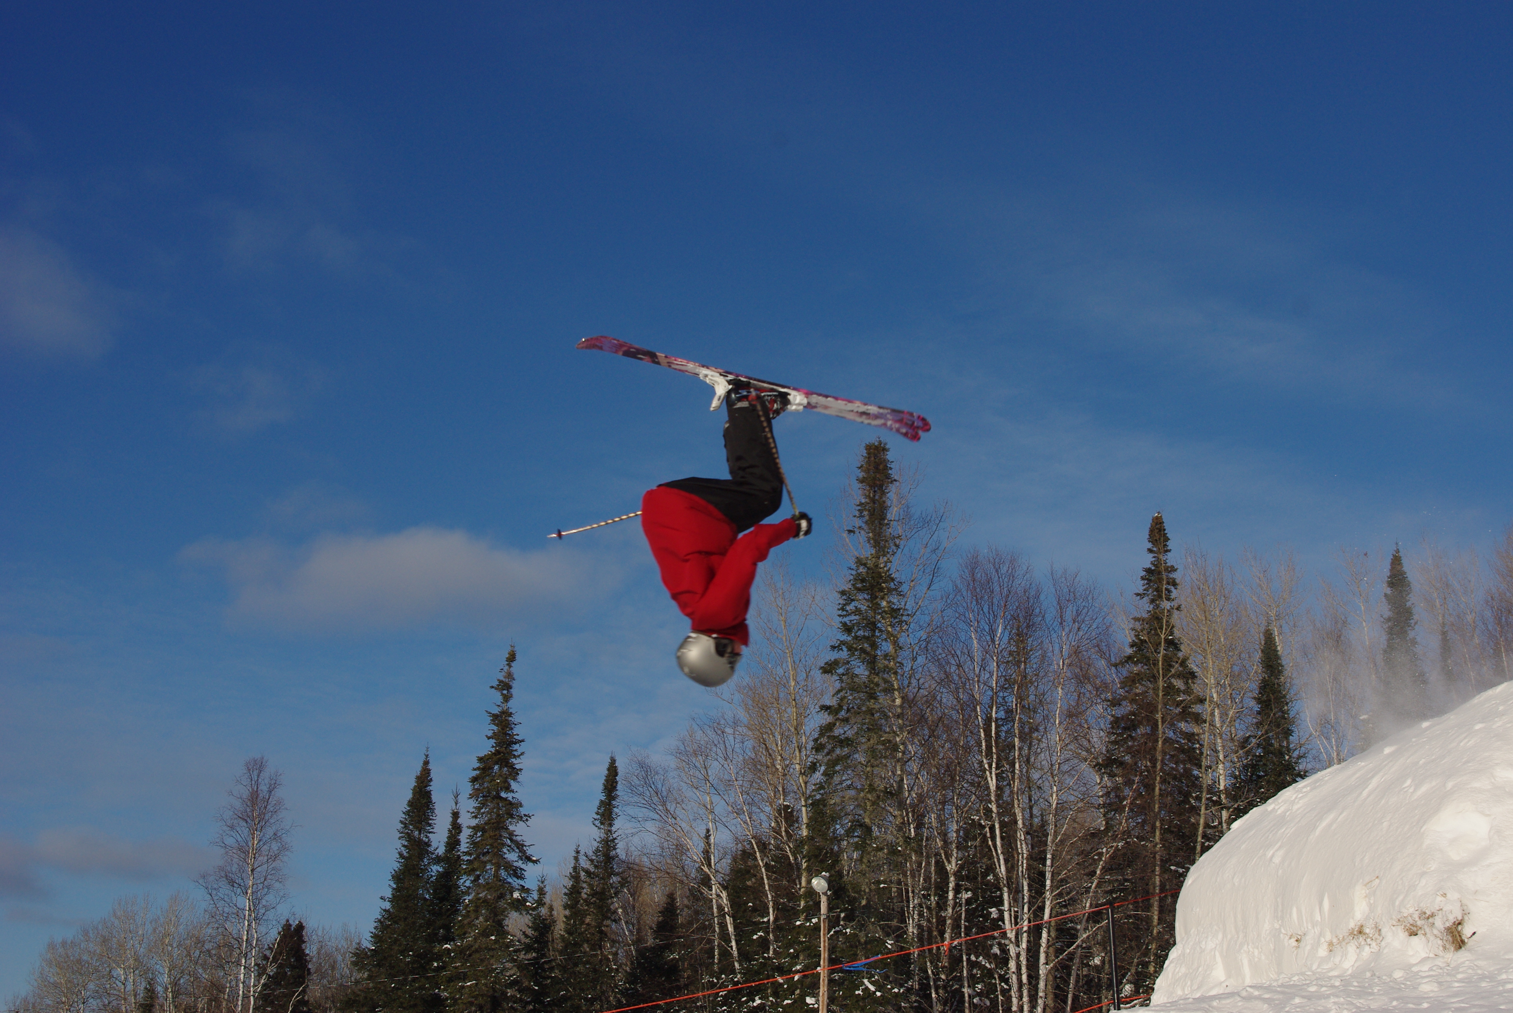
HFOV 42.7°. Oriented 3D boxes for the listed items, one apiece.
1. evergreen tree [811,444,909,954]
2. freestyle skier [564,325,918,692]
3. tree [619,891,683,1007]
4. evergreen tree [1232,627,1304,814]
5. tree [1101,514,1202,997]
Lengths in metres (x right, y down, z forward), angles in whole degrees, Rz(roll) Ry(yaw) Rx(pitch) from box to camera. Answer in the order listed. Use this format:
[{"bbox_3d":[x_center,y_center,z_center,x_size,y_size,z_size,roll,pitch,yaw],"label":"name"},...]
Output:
[{"bbox_3d":[2.267,4.372,41.000,2.400,12.000,2.400,1,-13,0],"label":"evergreen tree"},{"bbox_3d":[-0.173,0.085,8.700,1.660,1.420,0.720,15,0,0],"label":"freestyle skier"},{"bbox_3d":[-2.339,10.966,47.000,1.720,3.210,1.720,1,-13,0],"label":"tree"},{"bbox_3d":[11.699,6.301,44.000,2.040,7.210,2.040,1,-13,0],"label":"evergreen tree"},{"bbox_3d":[8.010,5.012,39.000,2.290,9.990,2.290,1,-13,0],"label":"tree"}]

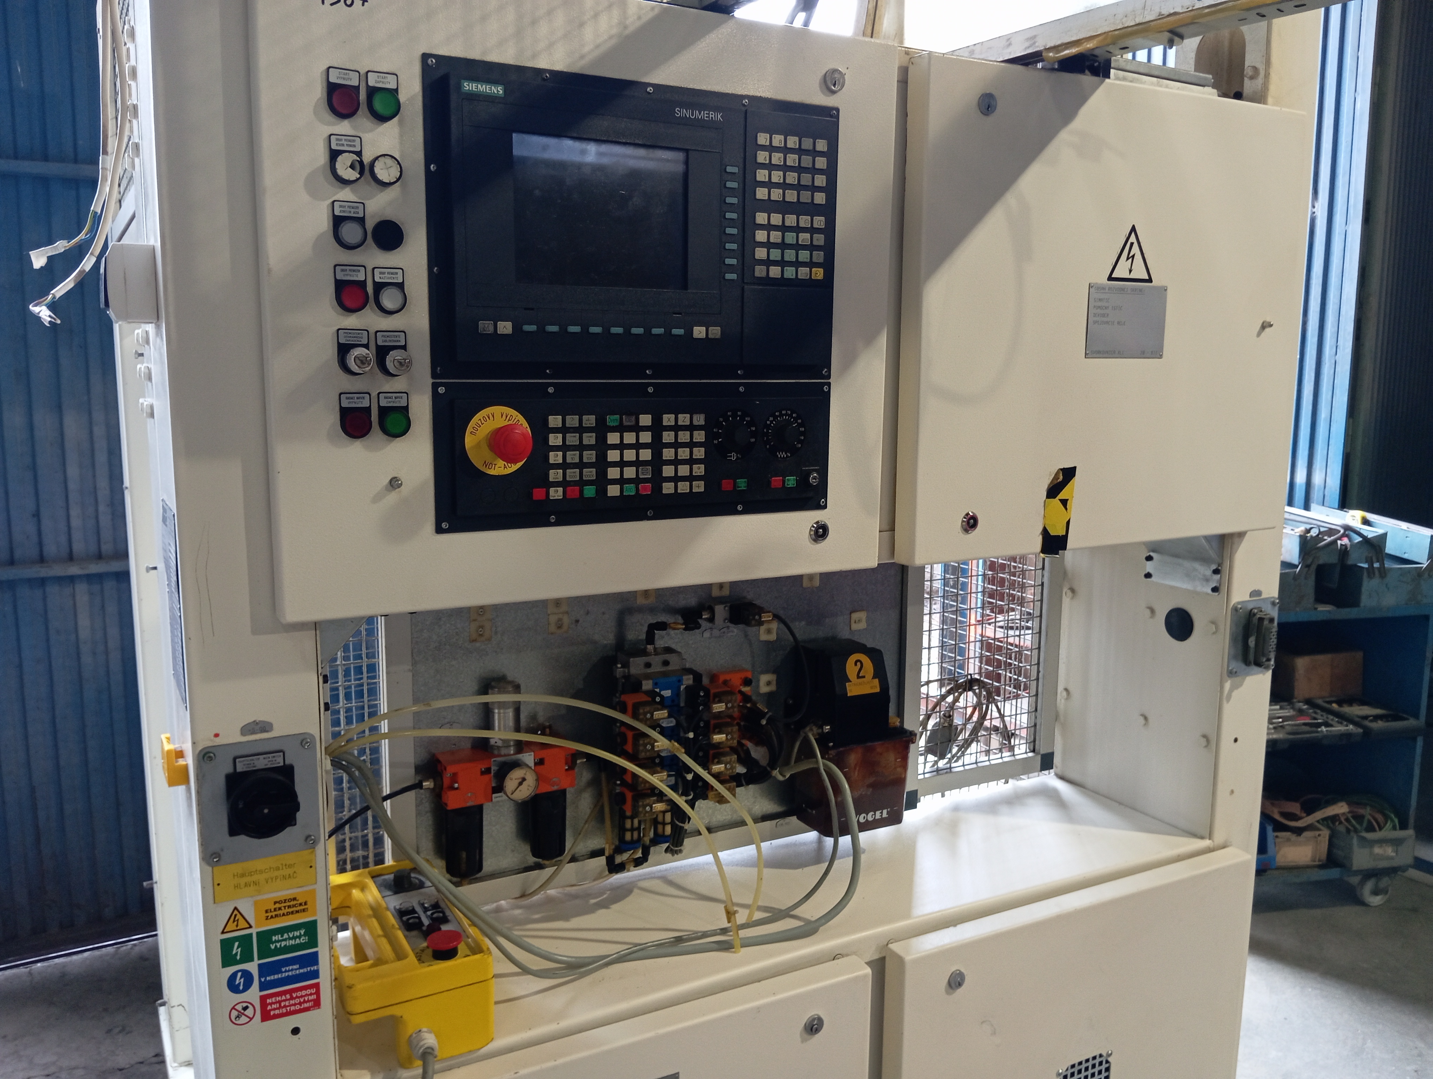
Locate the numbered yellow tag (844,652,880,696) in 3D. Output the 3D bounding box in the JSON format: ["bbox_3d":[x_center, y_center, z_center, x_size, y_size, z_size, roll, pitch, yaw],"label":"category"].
[{"bbox_3d":[0.222,0.206,1.776,0.061,0.063,0.002,-4,-7,-28],"label":"numbered yellow tag"}]

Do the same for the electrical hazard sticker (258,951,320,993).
[{"bbox_3d":[-0.453,0.459,1.231,0.060,0.031,0.002,-4,11,-28],"label":"electrical hazard sticker"}]

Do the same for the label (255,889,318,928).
[{"bbox_3d":[-0.452,0.388,1.219,0.060,0.030,0.002,-4,11,-28],"label":"label"}]

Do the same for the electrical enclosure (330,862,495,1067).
[{"bbox_3d":[-0.391,0.505,1.419,0.165,0.130,0.278,-4,11,-28],"label":"electrical enclosure"}]

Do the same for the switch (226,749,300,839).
[{"bbox_3d":[-0.457,0.261,1.172,0.066,0.085,0.038,-4,11,-28],"label":"switch"}]

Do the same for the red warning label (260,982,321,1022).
[{"bbox_3d":[-0.453,0.493,1.236,0.060,0.030,0.002,-4,11,-28],"label":"red warning label"}]

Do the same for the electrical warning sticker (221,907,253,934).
[{"bbox_3d":[-0.494,0.391,1.196,0.031,0.027,0.002,-4,11,-28],"label":"electrical warning sticker"}]

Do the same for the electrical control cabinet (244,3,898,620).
[{"bbox_3d":[-0.121,-0.258,1.286,0.716,0.630,0.110,-4,11,-28],"label":"electrical control cabinet"}]

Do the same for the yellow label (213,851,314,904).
[{"bbox_3d":[-0.467,0.349,1.204,0.100,0.041,0.003,-4,11,-28],"label":"yellow label"}]

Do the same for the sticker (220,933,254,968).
[{"bbox_3d":[-0.495,0.426,1.202,0.032,0.032,0.002,-4,11,-28],"label":"sticker"}]

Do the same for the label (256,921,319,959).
[{"bbox_3d":[-0.452,0.423,1.225,0.060,0.031,0.002,-4,11,-28],"label":"label"}]

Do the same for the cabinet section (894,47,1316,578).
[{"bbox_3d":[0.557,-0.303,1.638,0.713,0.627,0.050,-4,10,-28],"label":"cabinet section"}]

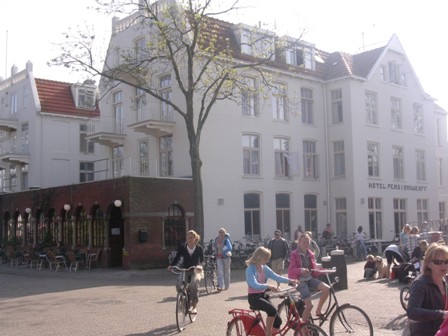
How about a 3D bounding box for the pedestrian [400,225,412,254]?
[{"bbox_3d":[6.049,2.692,19.224,0.500,1.660,0.380,1,-6,-20],"label":"pedestrian"}]

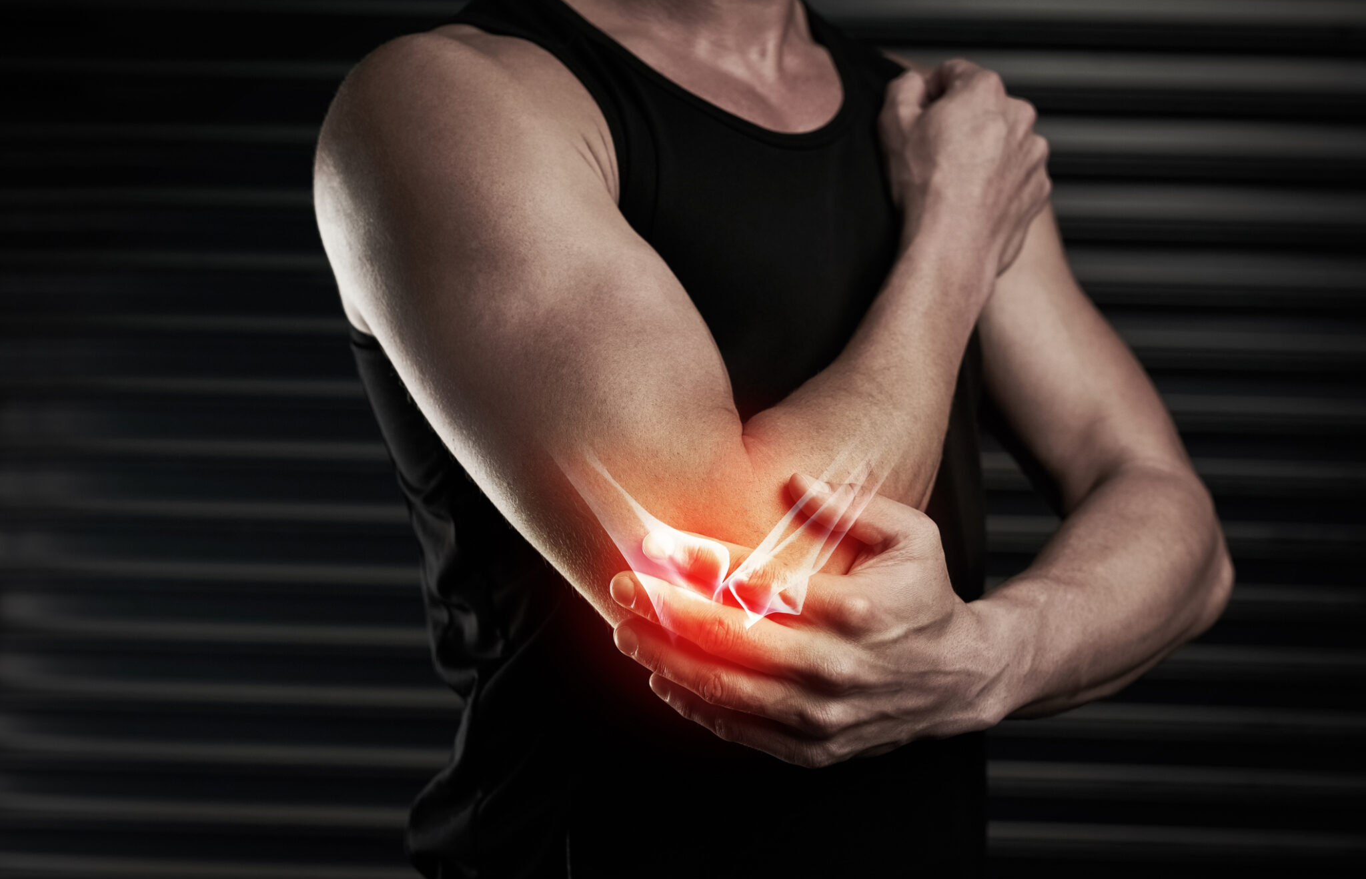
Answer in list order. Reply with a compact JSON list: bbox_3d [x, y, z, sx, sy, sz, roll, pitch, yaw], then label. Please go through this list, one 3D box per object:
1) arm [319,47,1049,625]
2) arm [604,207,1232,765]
[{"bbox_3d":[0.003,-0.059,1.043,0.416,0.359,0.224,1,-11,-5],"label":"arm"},{"bbox_3d":[0.127,-0.031,1.071,0.473,0.374,0.208,0,-9,-38],"label":"arm"}]

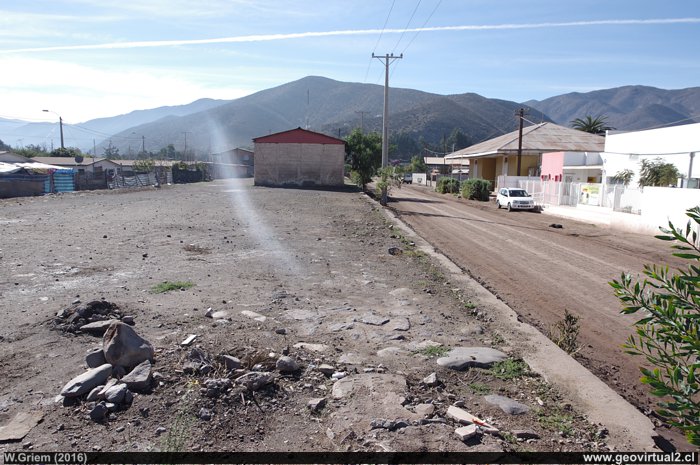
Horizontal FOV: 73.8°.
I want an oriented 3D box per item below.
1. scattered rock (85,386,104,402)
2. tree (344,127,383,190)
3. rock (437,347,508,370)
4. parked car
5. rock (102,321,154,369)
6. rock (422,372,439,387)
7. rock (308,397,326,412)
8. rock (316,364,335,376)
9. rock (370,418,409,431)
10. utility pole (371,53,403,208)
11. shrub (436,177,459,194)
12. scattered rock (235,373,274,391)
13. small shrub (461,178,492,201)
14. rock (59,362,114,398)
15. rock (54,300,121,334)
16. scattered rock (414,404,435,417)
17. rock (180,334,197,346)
[{"bbox_3d":[-2.157,1.369,3.952,0.126,0.110,0.113,0,8,0],"label":"scattered rock"},{"bbox_3d":[1.361,-7.311,47.000,3.900,6.300,3.900,0,7,0],"label":"tree"},{"bbox_3d":[1.056,1.097,4.075,0.610,0.100,0.360,1,7,-2],"label":"rock"},{"bbox_3d":[12.727,-2.512,35.800,1.750,1.700,4.400,1,7,6],"label":"parked car"},{"bbox_3d":[-2.043,1.033,4.300,0.440,0.380,0.370,-3,7,-26],"label":"rock"},{"bbox_3d":[0.678,1.232,3.920,0.116,0.083,0.089,1,7,0],"label":"rock"},{"bbox_3d":[-0.226,1.199,3.251,0.120,0.075,0.100,1,7,-2],"label":"rock"},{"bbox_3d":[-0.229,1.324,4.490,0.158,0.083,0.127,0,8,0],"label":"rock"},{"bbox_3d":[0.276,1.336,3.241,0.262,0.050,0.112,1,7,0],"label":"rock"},{"bbox_3d":[2.426,-6.710,31.774,2.050,10.550,0.400,1,7,-2],"label":"utility pole"},{"bbox_3d":[12.257,-5.824,58.000,2.900,2.150,2.600,0,7,0],"label":"shrub"},{"bbox_3d":[-0.864,1.342,4.203,0.343,0.130,0.206,0,8,0],"label":"scattered rock"},{"bbox_3d":[12.484,-4.214,46.000,2.900,2.150,2.600,0,7,0],"label":"small shrub"},{"bbox_3d":[-2.267,1.280,4.030,0.200,0.200,0.430,7,11,41],"label":"rock"},{"bbox_3d":[-3.186,1.029,5.684,0.700,0.280,0.680,0,8,0],"label":"rock"},{"bbox_3d":[0.559,1.310,3.445,0.141,0.052,0.101,1,7,0],"label":"scattered rock"},{"bbox_3d":[-1.825,1.227,5.286,0.094,0.045,0.209,7,11,39],"label":"rock"}]

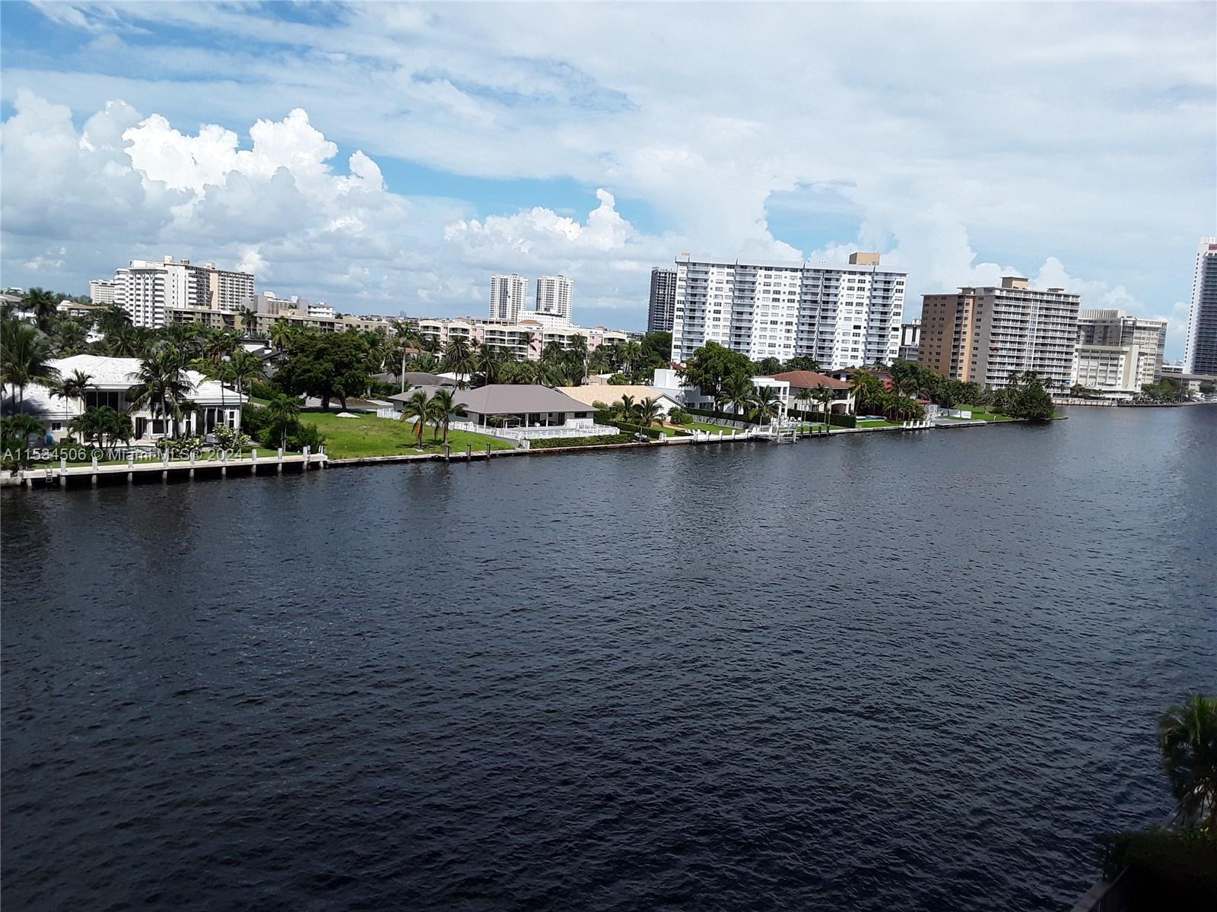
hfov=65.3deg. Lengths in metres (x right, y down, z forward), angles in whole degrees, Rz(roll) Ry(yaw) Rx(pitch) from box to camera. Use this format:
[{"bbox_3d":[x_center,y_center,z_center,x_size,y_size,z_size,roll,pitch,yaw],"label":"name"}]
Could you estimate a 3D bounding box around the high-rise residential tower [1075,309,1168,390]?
[{"bbox_3d":[239.200,-48.250,445.670,37.000,40.500,38.000,7,8,25],"label":"high-rise residential tower"}]

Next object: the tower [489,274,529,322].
[{"bbox_3d":[-120.130,-180.160,1152.370,31.000,77.500,30.000,9,9,38],"label":"tower"}]

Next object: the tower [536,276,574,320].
[{"bbox_3d":[-62.870,-171.580,1112.700,31.000,77.500,30.000,9,9,38],"label":"tower"}]

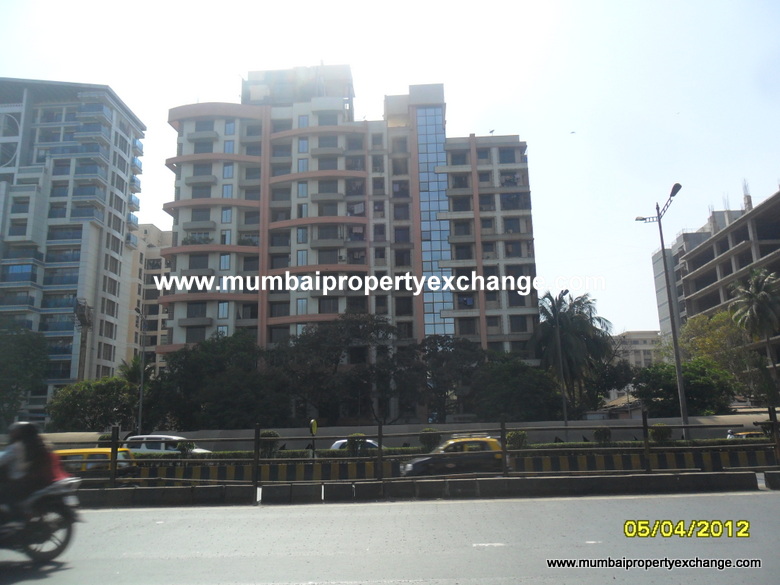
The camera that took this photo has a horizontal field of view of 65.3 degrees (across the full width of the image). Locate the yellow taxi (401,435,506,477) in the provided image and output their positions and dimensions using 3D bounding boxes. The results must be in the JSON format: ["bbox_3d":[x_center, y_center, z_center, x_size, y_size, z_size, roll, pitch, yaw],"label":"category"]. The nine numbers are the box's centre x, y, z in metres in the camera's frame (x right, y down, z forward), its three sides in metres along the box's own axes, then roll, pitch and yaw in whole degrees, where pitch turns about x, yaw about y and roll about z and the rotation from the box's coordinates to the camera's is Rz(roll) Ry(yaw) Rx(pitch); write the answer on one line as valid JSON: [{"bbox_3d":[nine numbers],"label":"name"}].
[{"bbox_3d":[2.237,5.797,21.059,3.520,1.630,1.520,-2,-13,2],"label":"yellow taxi"}]

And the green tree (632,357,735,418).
[{"bbox_3d":[19.916,7.621,40.960,6.600,6.500,6.000,-2,-13,2],"label":"green tree"}]

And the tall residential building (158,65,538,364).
[{"bbox_3d":[-4.645,-5.193,81.034,44.000,49.200,20.000,-2,-12,2],"label":"tall residential building"}]

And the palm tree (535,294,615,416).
[{"bbox_3d":[14.218,5.755,46.772,6.017,12.088,6.000,-2,-12,0],"label":"palm tree"}]

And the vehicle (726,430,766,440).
[{"bbox_3d":[20.061,8.509,33.563,3.800,1.500,1.550,-2,-13,2],"label":"vehicle"}]

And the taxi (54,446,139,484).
[{"bbox_3d":[-10.871,6.253,21.265,3.500,1.600,1.500,-2,-13,2],"label":"taxi"}]

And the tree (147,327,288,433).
[{"bbox_3d":[-12.523,7.551,44.559,9.800,9.800,8.300,-2,-13,2],"label":"tree"}]

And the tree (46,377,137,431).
[{"bbox_3d":[-20.929,9.112,42.546,6.100,6.300,5.600,-2,-13,2],"label":"tree"}]

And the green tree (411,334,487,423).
[{"bbox_3d":[4.388,7.536,44.278,5.300,8.900,5.000,-2,-13,2],"label":"green tree"}]

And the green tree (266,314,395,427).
[{"bbox_3d":[-4.295,6.851,44.844,9.500,10.800,8.300,-2,-13,2],"label":"green tree"}]

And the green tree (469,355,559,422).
[{"bbox_3d":[8.721,7.888,42.454,6.300,7.000,5.800,-2,-13,2],"label":"green tree"}]

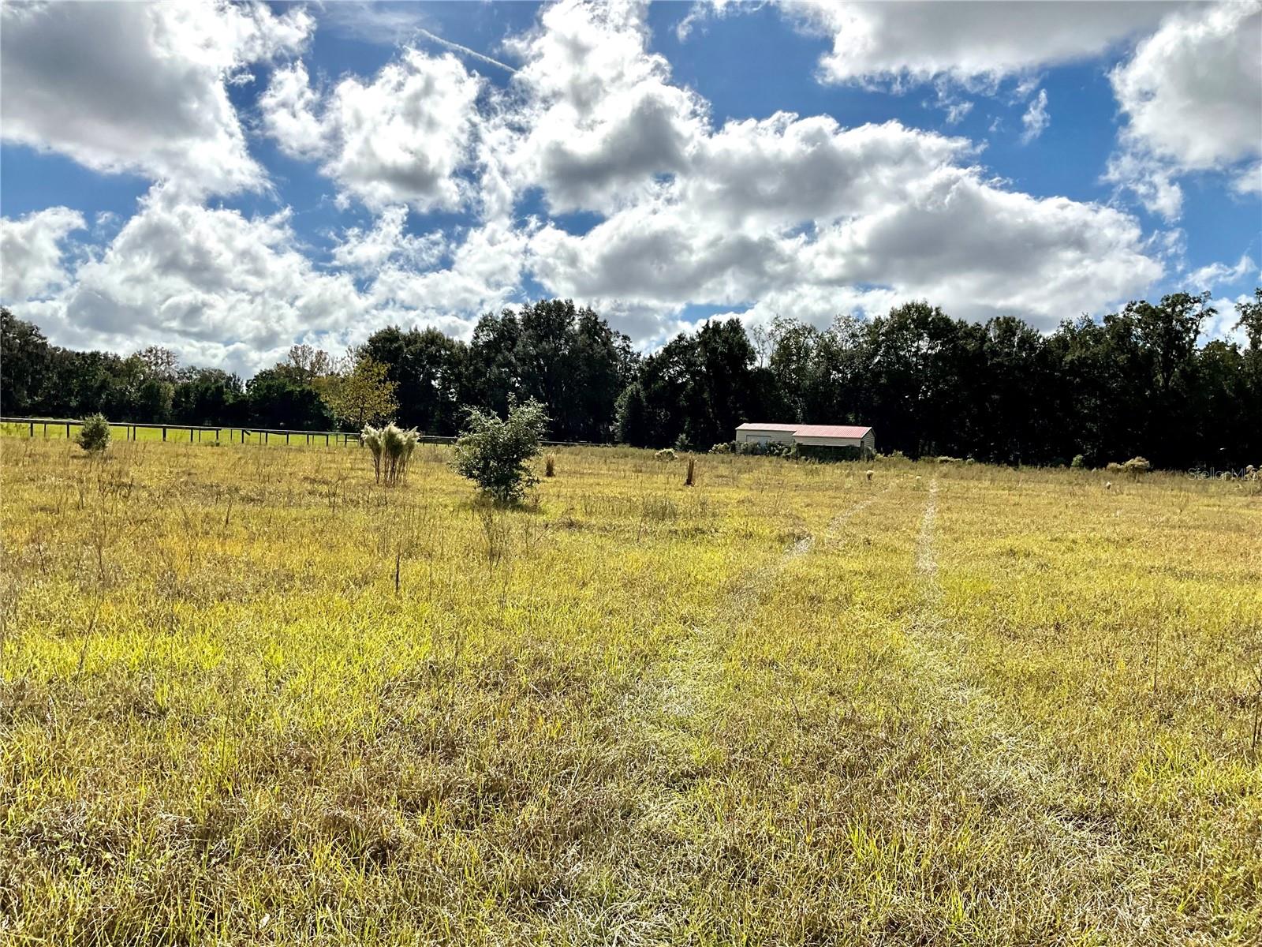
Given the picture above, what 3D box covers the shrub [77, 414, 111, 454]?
[{"bbox_3d":[-23.518,-1.749,46.314,1.468,1.814,1.468,2,2,0],"label":"shrub"}]

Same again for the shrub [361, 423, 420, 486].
[{"bbox_3d":[-6.433,-0.514,28.273,1.503,1.687,1.383,2,2,0],"label":"shrub"}]

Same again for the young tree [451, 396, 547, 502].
[{"bbox_3d":[-2.745,-0.487,22.211,2.030,2.278,1.928,2,2,0],"label":"young tree"}]

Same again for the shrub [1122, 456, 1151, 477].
[{"bbox_3d":[28.547,-0.306,59.671,1.614,1.336,1.614,2,2,0],"label":"shrub"}]

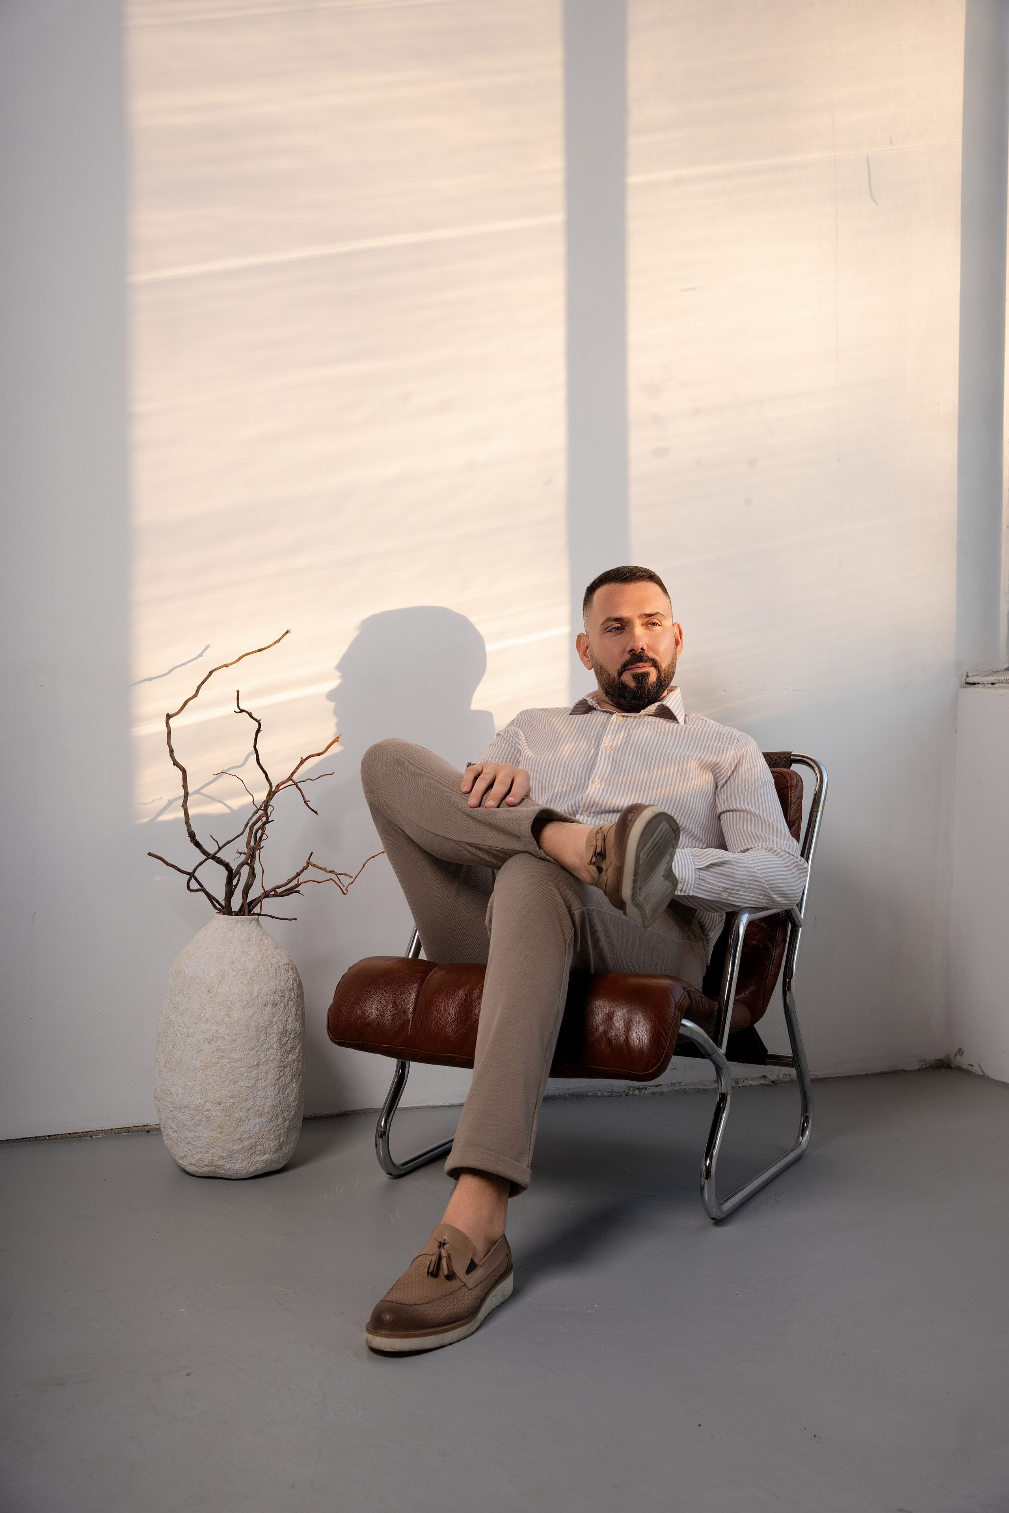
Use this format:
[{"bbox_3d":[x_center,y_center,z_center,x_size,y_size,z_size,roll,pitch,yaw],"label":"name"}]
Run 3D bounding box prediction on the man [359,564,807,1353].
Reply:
[{"bbox_3d":[0.033,0.209,2.825,0.651,1.069,1.213,1,3,25],"label":"man"}]

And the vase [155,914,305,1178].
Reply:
[{"bbox_3d":[-0.488,0.507,3.135,0.267,0.446,0.267,0,3,0],"label":"vase"}]

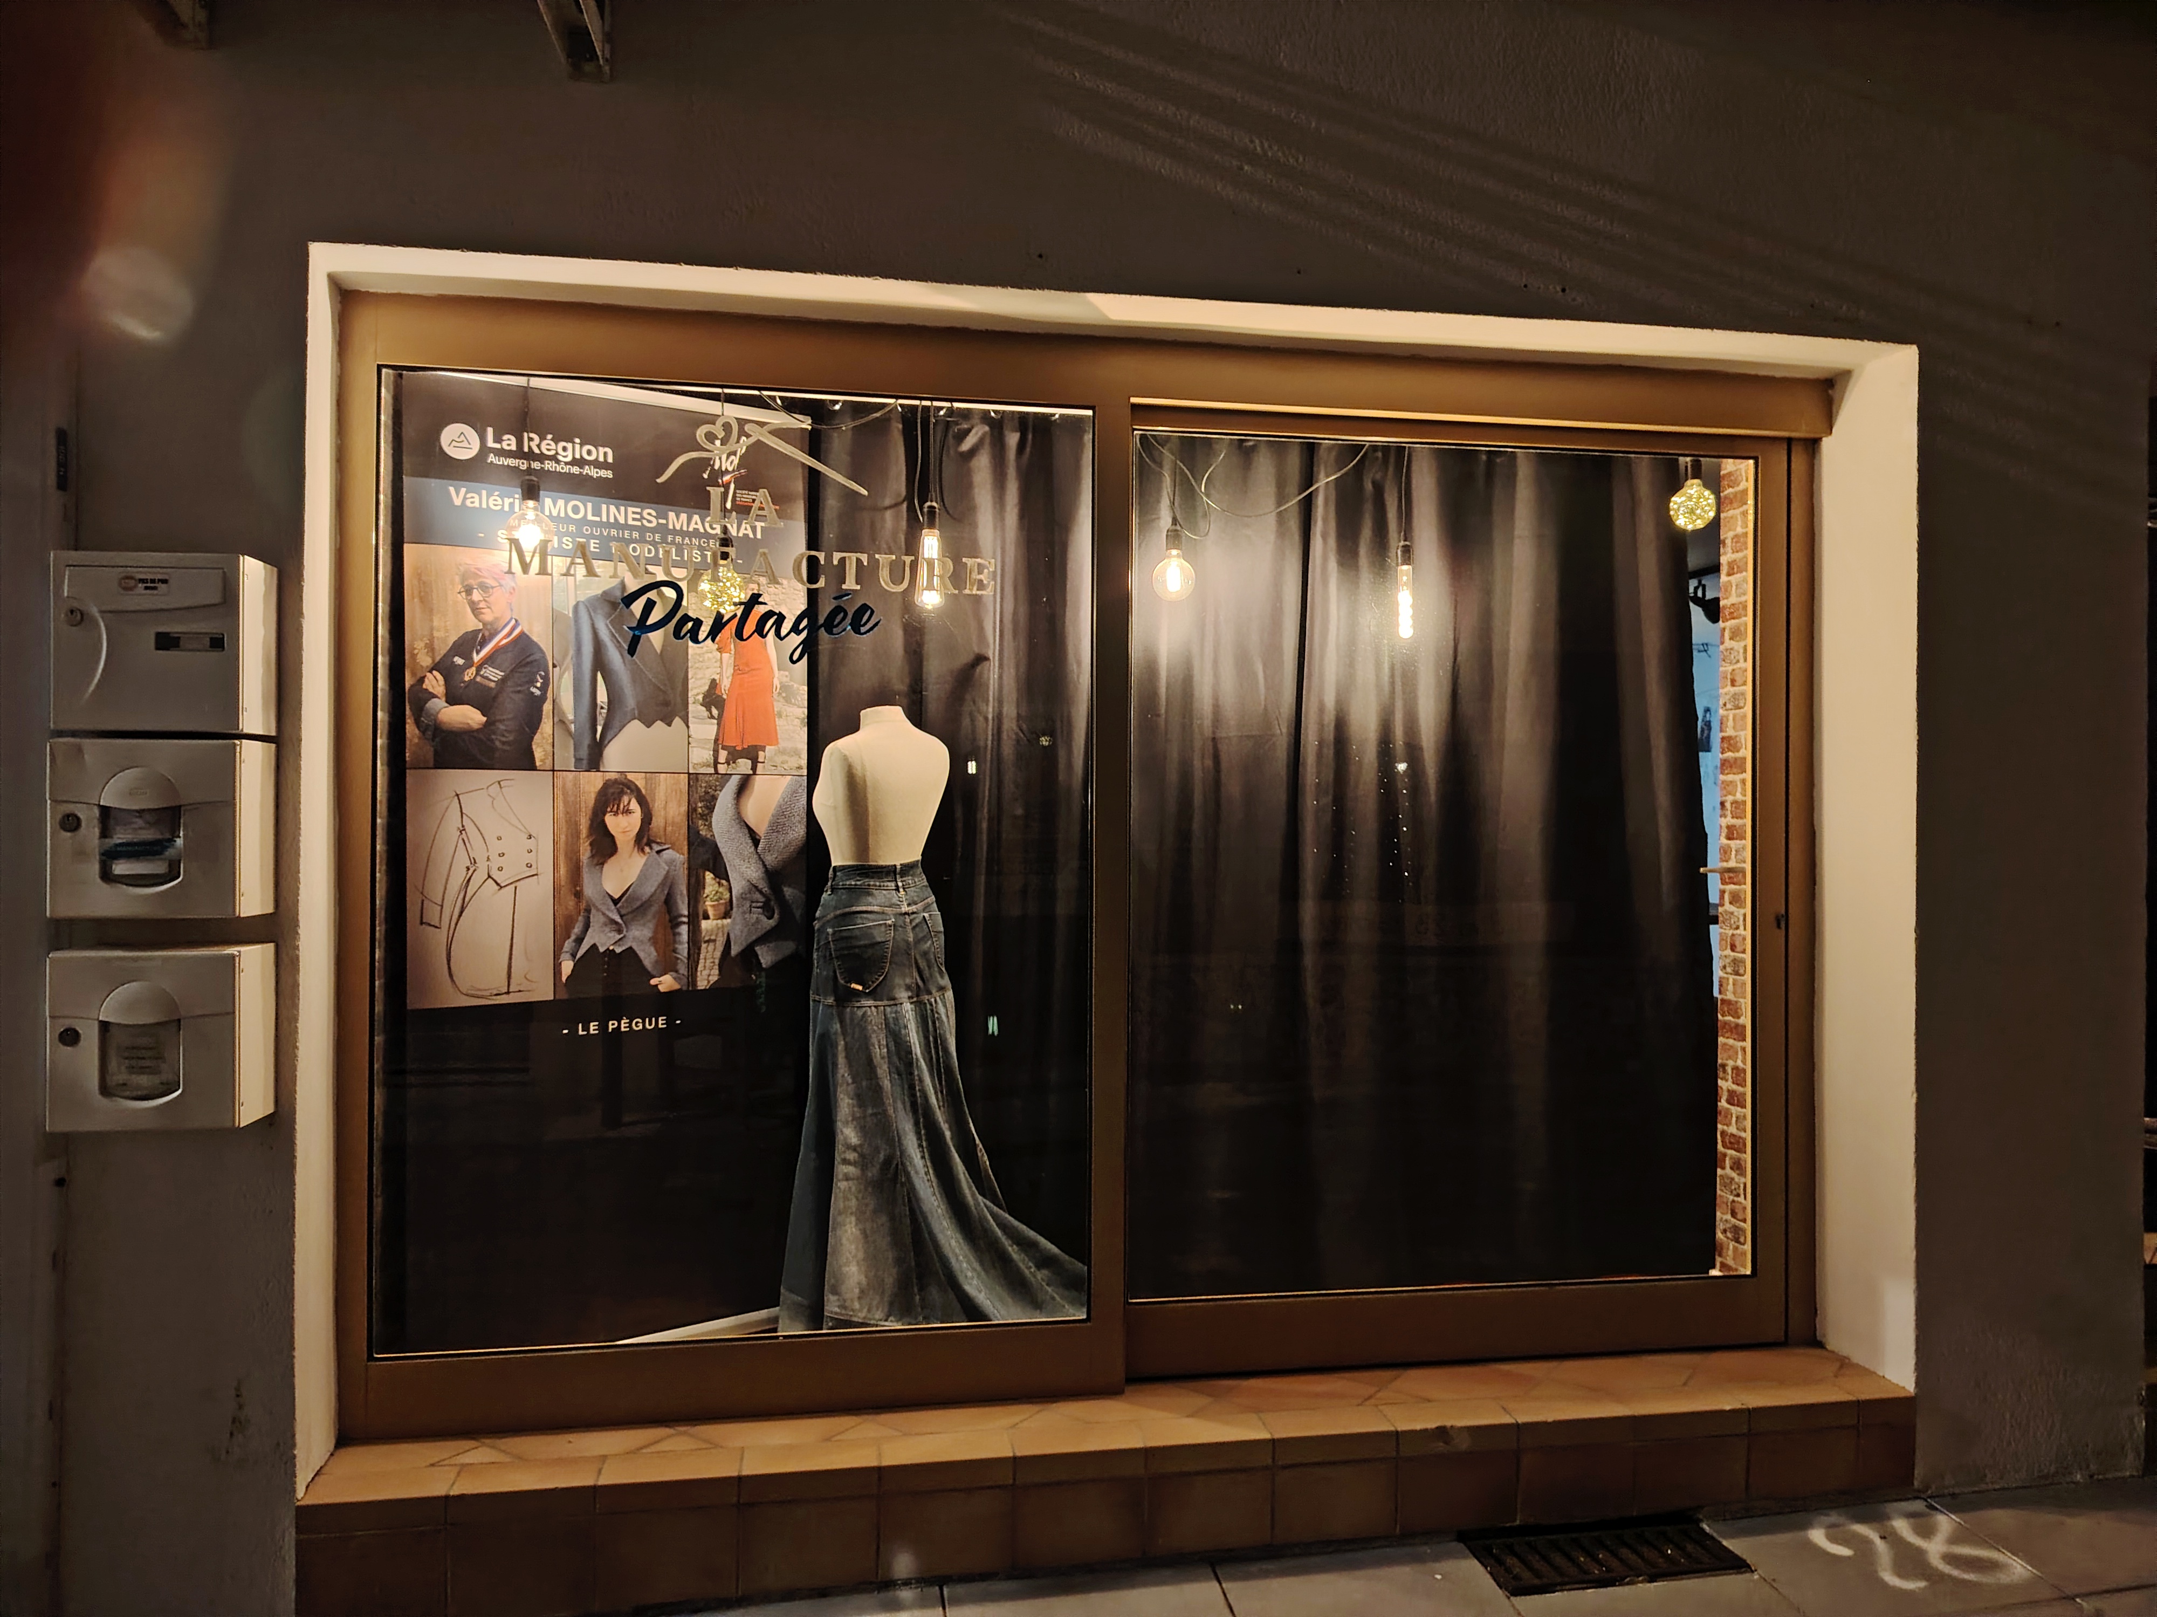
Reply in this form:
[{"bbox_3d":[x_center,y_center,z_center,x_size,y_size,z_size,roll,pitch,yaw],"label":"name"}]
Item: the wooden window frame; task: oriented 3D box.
[{"bbox_3d":[0.141,0.125,3.108,3.087,2.147,0.140,0,0,-10],"label":"wooden window frame"}]

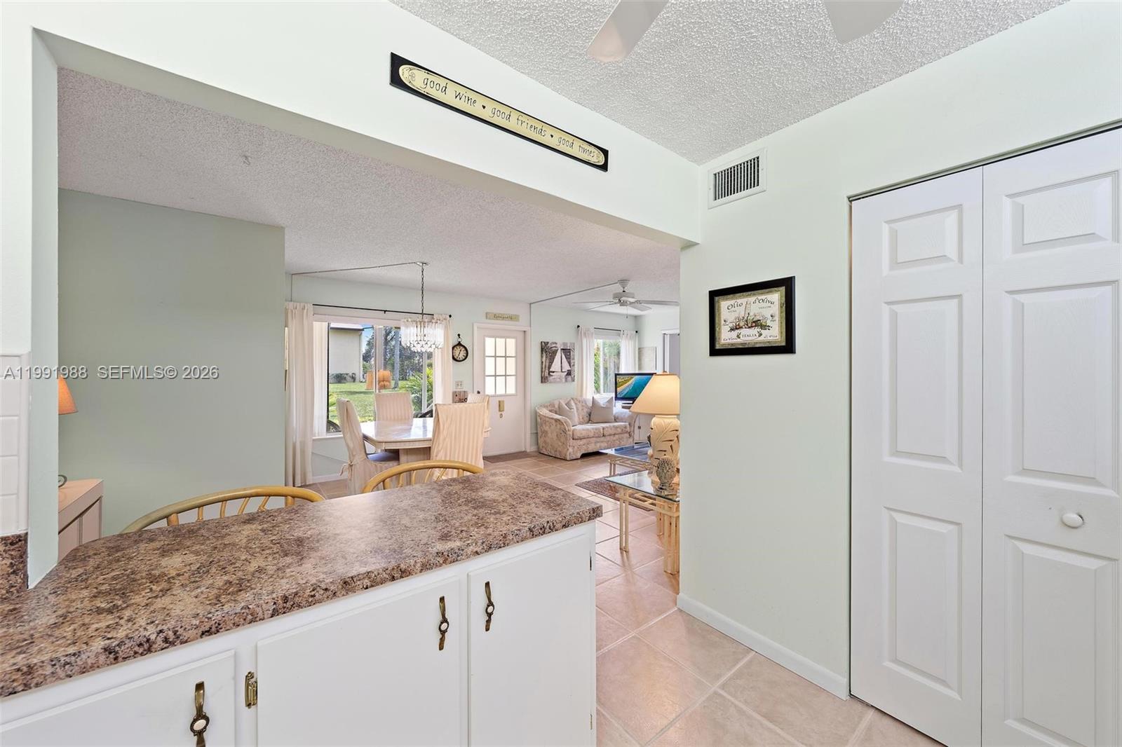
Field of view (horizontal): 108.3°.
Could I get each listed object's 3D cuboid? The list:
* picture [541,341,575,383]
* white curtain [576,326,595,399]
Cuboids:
[{"bbox_3d":[-0.032,-0.183,7.050,0.745,0.710,0.035,0,0,-37],"label":"picture"},{"bbox_3d":[0.470,0.222,7.372,0.430,2.150,0.120,0,0,-37],"label":"white curtain"}]

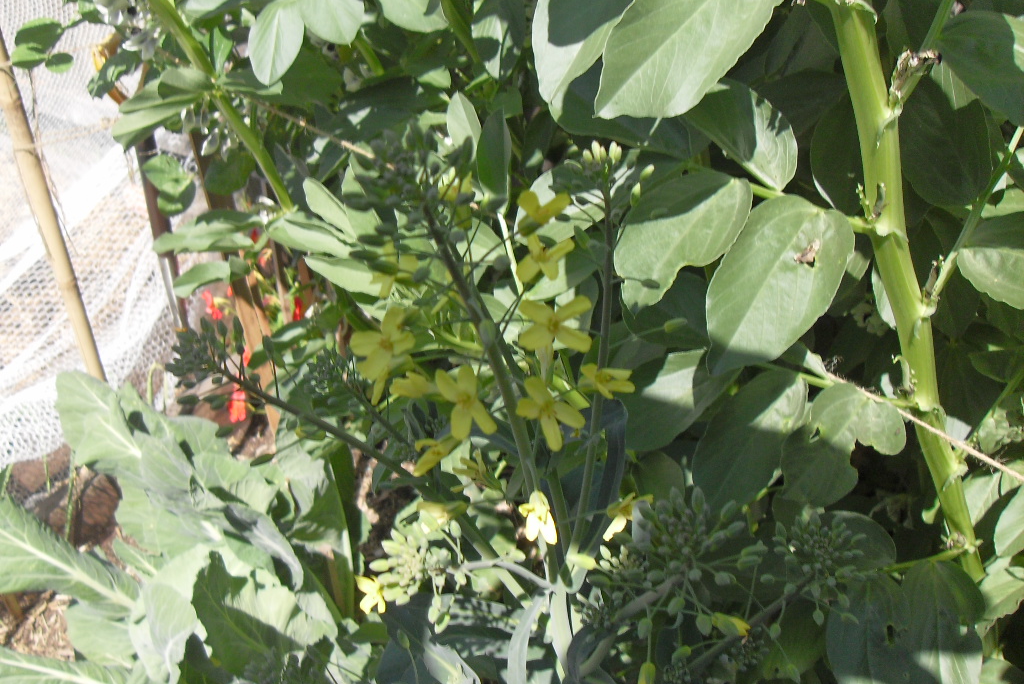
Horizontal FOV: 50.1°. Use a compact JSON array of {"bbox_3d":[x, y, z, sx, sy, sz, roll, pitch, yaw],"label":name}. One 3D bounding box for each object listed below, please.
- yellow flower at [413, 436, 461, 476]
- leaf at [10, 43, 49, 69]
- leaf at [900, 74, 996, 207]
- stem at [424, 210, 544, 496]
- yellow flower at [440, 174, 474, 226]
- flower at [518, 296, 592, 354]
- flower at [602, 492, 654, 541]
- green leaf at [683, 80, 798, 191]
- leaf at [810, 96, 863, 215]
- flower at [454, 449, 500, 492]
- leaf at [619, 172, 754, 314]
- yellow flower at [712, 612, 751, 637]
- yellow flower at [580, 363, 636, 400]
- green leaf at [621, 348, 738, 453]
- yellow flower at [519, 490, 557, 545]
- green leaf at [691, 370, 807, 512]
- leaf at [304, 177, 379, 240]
[{"bbox_3d":[-0.028,0.042,0.400,0.018,0.015,0.011,23,19,33],"label":"yellow flower"},{"bbox_3d":[-0.265,-0.157,0.600,0.021,0.006,0.017,3,54,9],"label":"leaf"},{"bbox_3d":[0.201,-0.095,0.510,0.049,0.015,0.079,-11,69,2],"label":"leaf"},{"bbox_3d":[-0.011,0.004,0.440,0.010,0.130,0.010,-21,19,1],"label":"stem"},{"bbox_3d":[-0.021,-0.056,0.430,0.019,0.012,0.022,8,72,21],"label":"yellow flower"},{"bbox_3d":[0.015,-0.006,0.380,0.026,0.011,0.022,-6,62,-3],"label":"flower"},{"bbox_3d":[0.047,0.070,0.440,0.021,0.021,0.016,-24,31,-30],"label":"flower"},{"bbox_3d":[0.091,-0.083,0.440,0.059,0.017,0.032,37,75,20],"label":"green leaf"},{"bbox_3d":[0.146,-0.083,0.485,0.032,0.012,0.056,3,73,13],"label":"leaf"},{"bbox_3d":[-0.013,0.048,0.405,0.014,0.013,0.015,-44,38,8],"label":"flower"},{"bbox_3d":[0.070,-0.041,0.450,0.042,0.015,0.072,36,75,19],"label":"leaf"},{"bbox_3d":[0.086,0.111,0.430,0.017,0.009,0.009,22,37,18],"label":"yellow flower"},{"bbox_3d":[0.039,0.016,0.440,0.021,0.018,0.015,-9,15,-39],"label":"yellow flower"},{"bbox_3d":[0.071,0.025,0.475,0.064,0.013,0.038,-35,66,-7],"label":"green leaf"},{"bbox_3d":[0.010,0.071,0.445,0.018,0.020,0.018,-2,37,-2],"label":"yellow flower"},{"bbox_3d":[0.102,0.043,0.470,0.039,0.013,0.074,38,77,22],"label":"green leaf"},{"bbox_3d":[-0.112,-0.088,0.720,0.030,0.055,0.014,-43,13,-20],"label":"leaf"}]

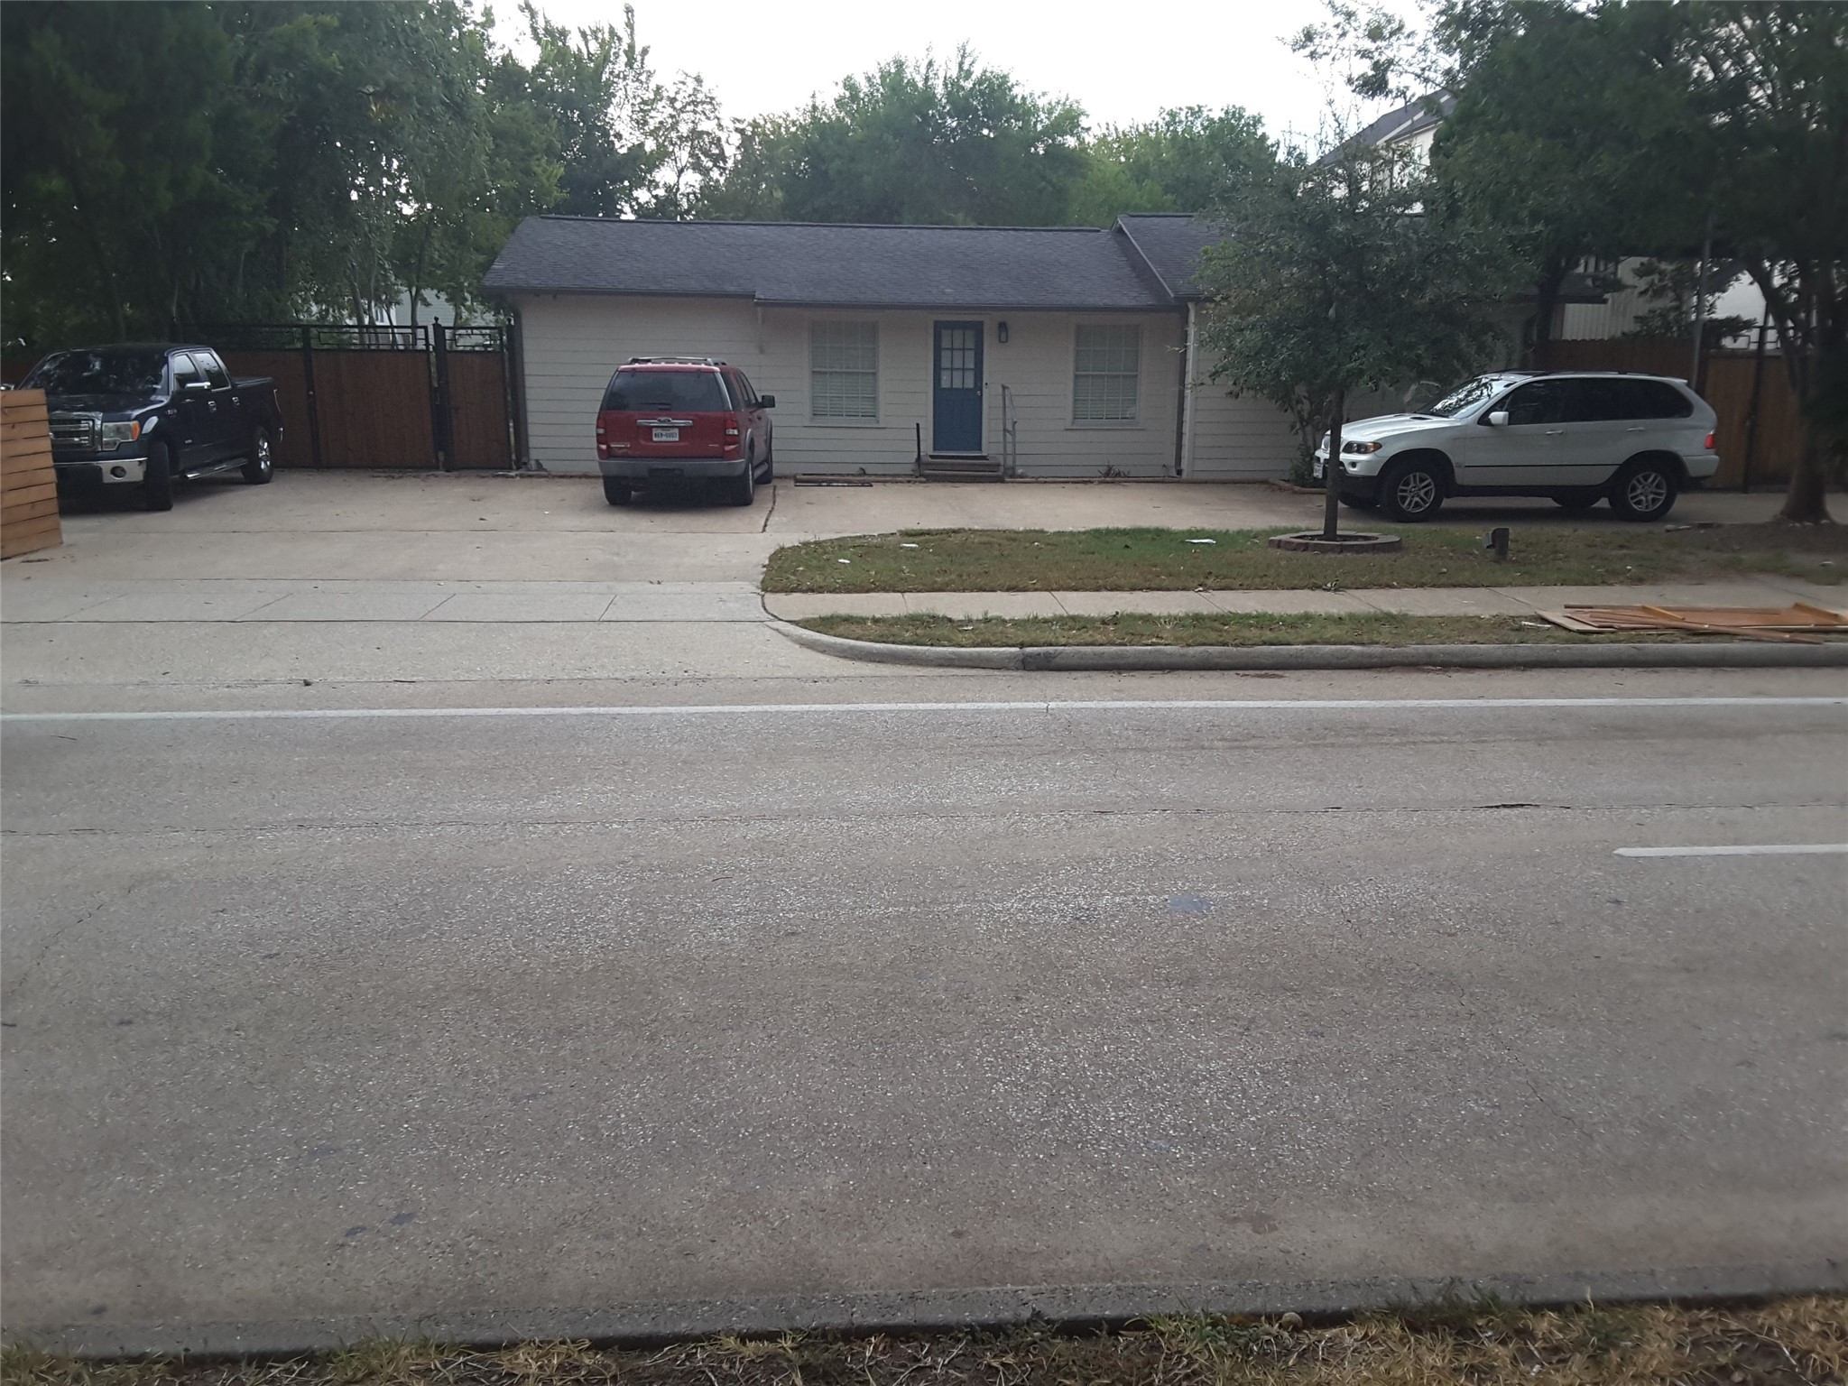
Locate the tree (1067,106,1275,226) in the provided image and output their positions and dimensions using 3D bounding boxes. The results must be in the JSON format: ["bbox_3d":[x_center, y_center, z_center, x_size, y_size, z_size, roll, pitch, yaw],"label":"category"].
[{"bbox_3d":[6.587,-11.101,42.607,5.768,7.615,5.768,0,12,0],"label":"tree"}]

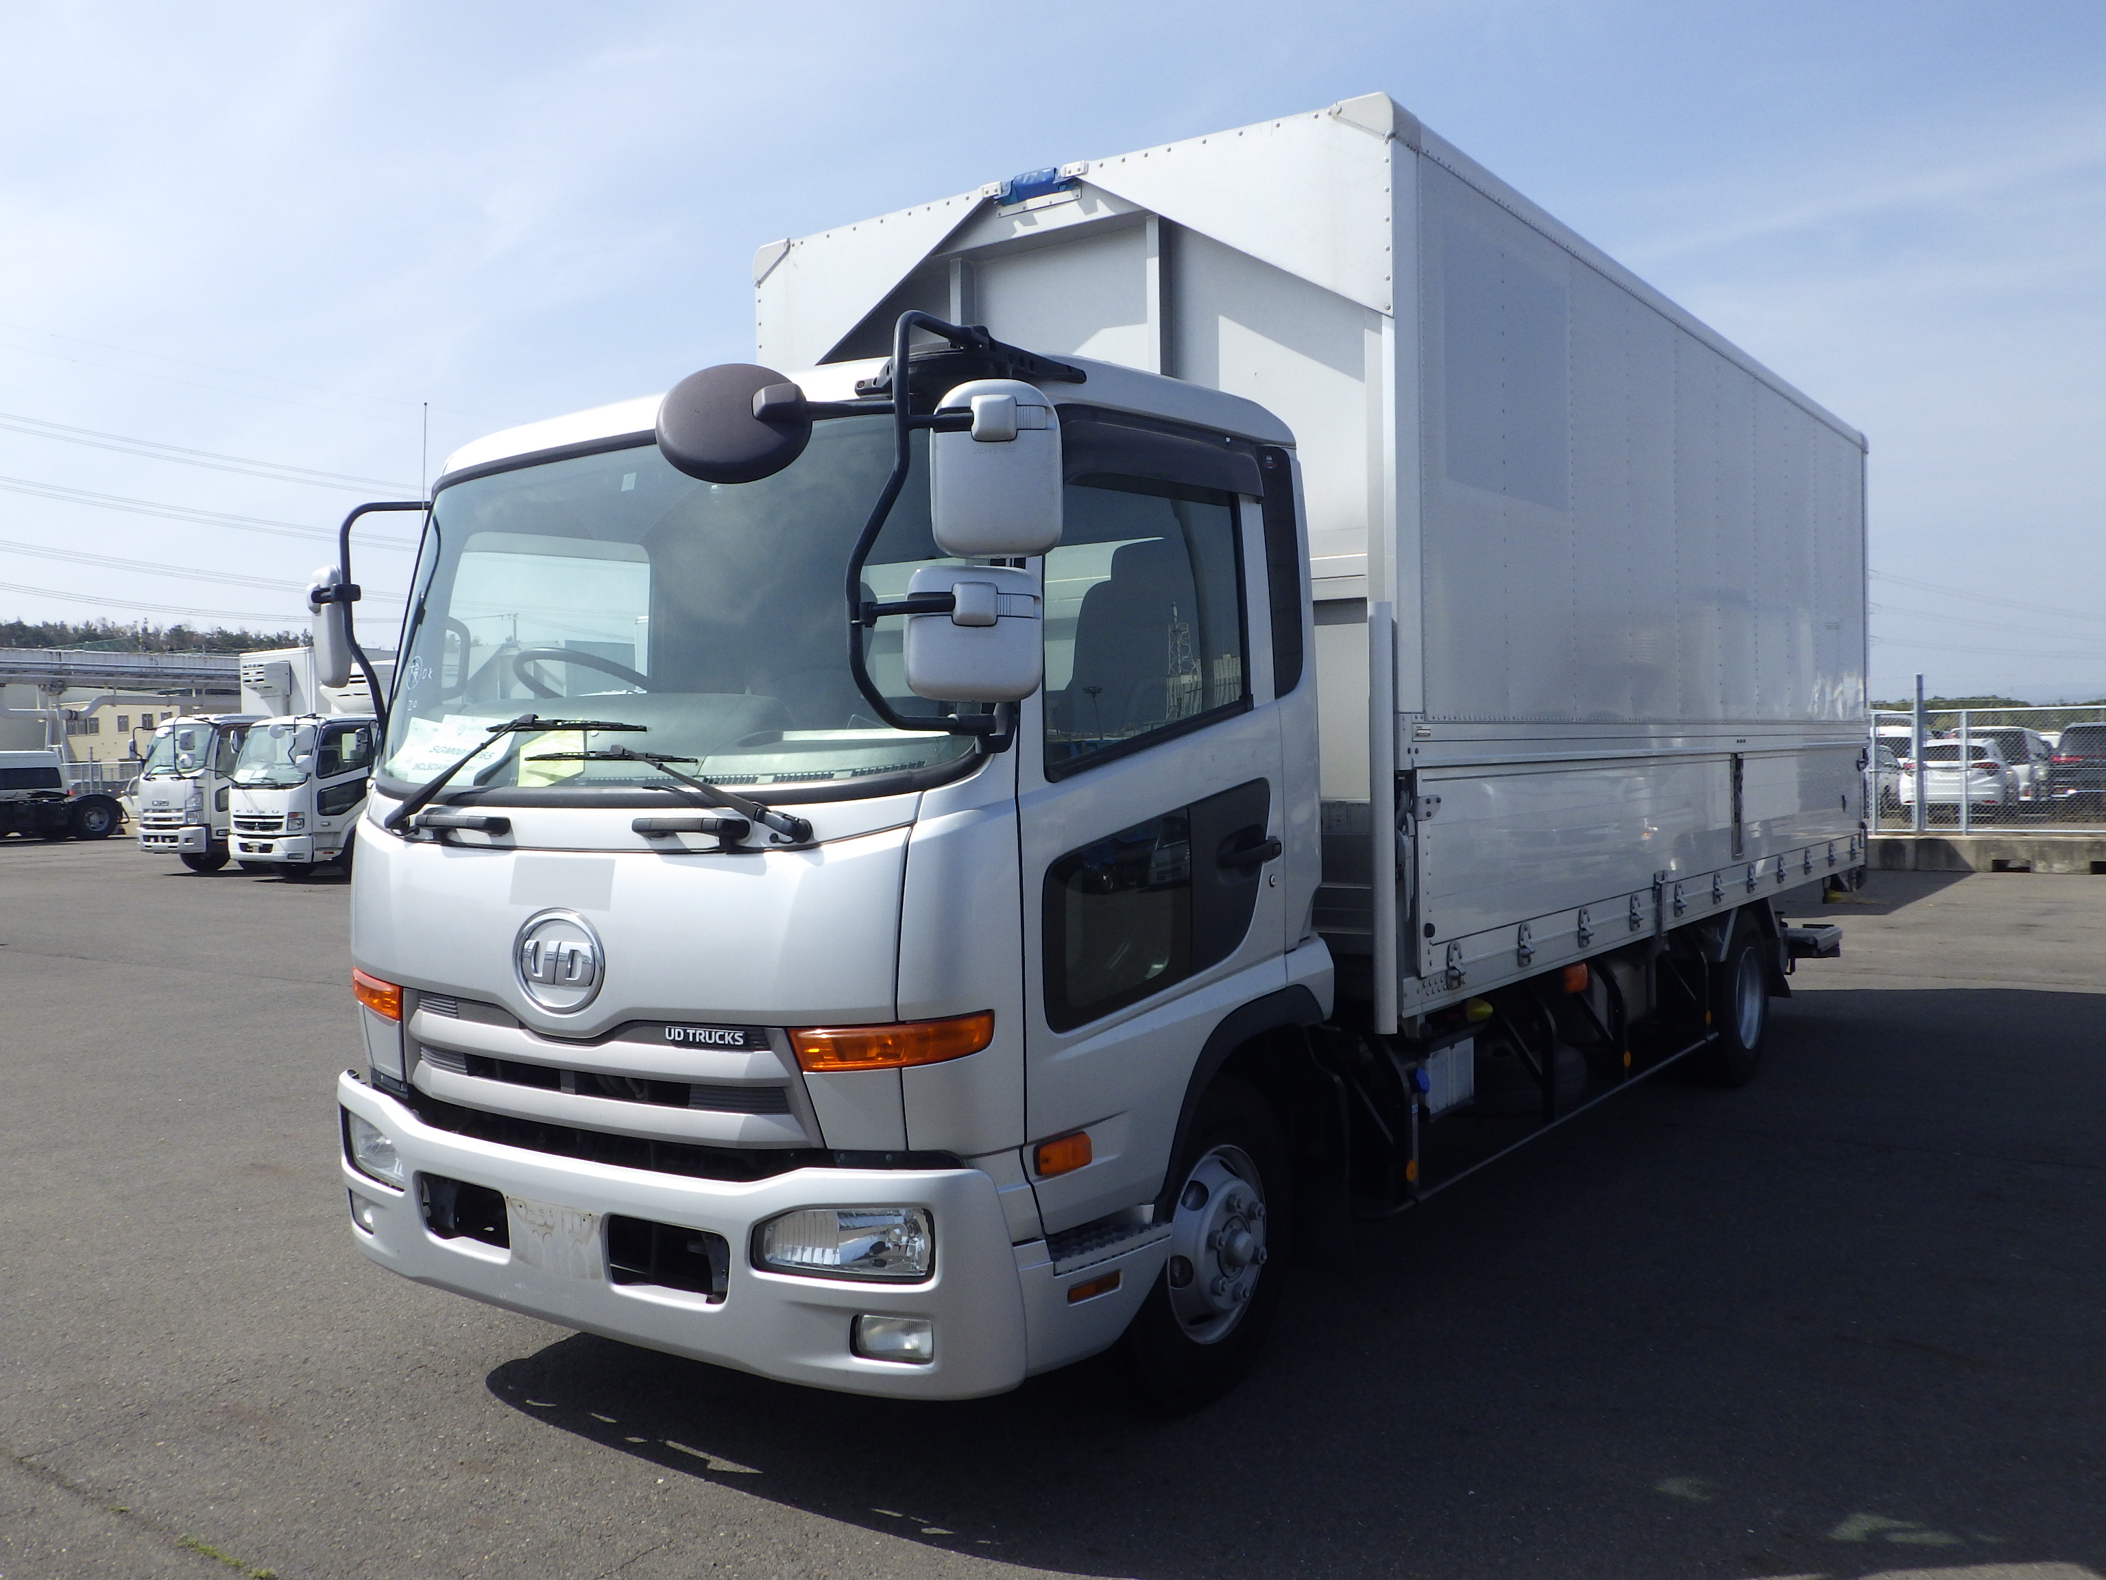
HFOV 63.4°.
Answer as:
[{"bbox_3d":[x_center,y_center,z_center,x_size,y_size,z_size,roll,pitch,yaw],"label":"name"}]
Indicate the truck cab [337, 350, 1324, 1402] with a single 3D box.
[{"bbox_3d":[-0.649,0.043,4.292,2.195,2.156,1.513,0,2,36],"label":"truck cab"}]

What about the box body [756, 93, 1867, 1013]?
[{"bbox_3d":[1.809,-0.694,7.723,2.321,2.425,6.381,0,2,36],"label":"box body"}]

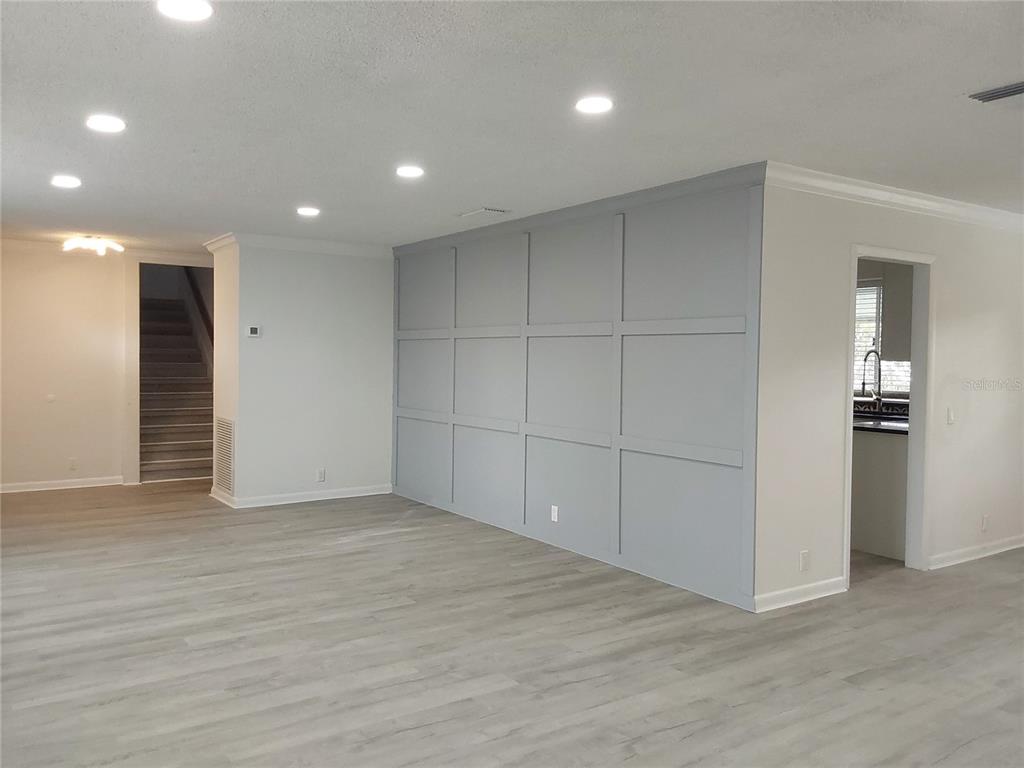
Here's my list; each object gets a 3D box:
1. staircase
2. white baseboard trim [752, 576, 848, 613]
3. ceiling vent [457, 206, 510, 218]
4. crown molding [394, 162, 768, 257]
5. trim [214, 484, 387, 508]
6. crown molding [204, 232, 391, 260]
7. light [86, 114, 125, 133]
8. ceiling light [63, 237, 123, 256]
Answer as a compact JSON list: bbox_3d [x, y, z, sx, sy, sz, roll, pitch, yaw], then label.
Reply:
[{"bbox_3d":[-4.311,-0.068,10.250,1.050,2.120,2.980,-1,2,-34],"label":"staircase"},{"bbox_3d":[1.669,1.208,4.764,0.835,0.085,0.017,-1,2,-34],"label":"white baseboard trim"},{"bbox_3d":[-0.213,-1.250,6.135,0.220,0.020,0.360,-1,2,-34],"label":"ceiling vent"},{"bbox_3d":[0.090,-1.208,6.304,0.056,0.109,4.579,-1,2,-34],"label":"crown molding"},{"bbox_3d":[-2.065,1.046,8.221,1.547,0.085,0.877,-1,2,-34],"label":"trim"},{"bbox_3d":[-2.059,-1.295,8.135,1.586,0.109,0.971,-1,2,-34],"label":"crown molding"},{"bbox_3d":[-1.868,-1.185,3.817,0.170,0.025,0.170,-1,2,-34],"label":"light"},{"bbox_3d":[-3.810,-1.253,7.524,0.520,0.190,0.520,-1,2,-34],"label":"ceiling light"}]

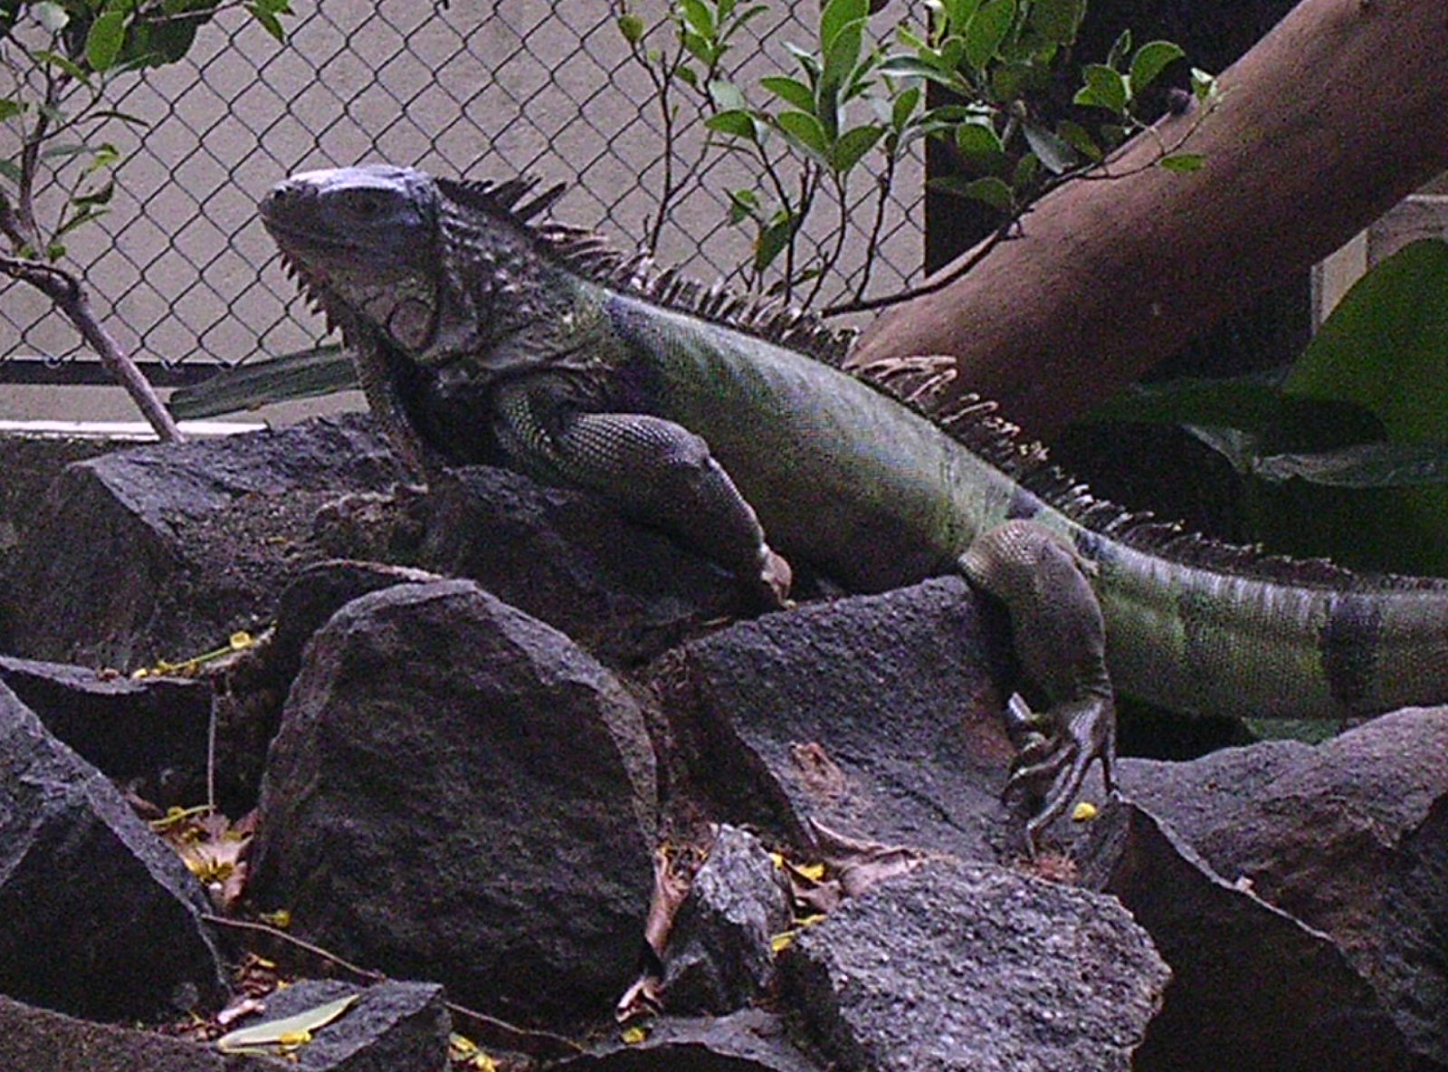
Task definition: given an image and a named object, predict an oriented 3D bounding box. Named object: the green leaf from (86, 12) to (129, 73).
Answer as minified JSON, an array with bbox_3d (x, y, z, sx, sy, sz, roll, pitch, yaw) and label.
[{"bbox_3d":[-0.385,-0.308,4.200,0.023,0.039,0.006,12,0,14],"label":"green leaf"}]

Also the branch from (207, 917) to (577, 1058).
[{"bbox_3d":[-0.168,0.227,3.400,0.210,0.016,0.022,20,10,8],"label":"branch"}]

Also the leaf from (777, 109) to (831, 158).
[{"bbox_3d":[0.049,-0.250,4.200,0.020,0.045,0.005,-49,0,-31],"label":"leaf"}]

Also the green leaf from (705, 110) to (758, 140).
[{"bbox_3d":[0.005,-0.259,4.250,0.035,0.019,0.005,13,-35,0],"label":"green leaf"}]

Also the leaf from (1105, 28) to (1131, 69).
[{"bbox_3d":[0.246,-0.304,4.200,0.004,0.029,0.014,29,0,-37],"label":"leaf"}]

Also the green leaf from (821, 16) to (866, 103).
[{"bbox_3d":[0.066,-0.262,3.700,0.019,0.050,0.010,21,-21,-5],"label":"green leaf"}]

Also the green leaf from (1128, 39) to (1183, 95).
[{"bbox_3d":[0.237,-0.257,3.700,0.036,0.010,0.020,-34,54,-2],"label":"green leaf"}]

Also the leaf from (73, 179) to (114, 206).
[{"bbox_3d":[-0.389,-0.212,4.150,0.027,0.018,0.024,0,7,0],"label":"leaf"}]

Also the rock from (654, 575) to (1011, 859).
[{"bbox_3d":[0.062,0.101,3.620,0.200,0.160,0.180,0,7,0],"label":"rock"}]

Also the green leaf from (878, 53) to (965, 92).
[{"bbox_3d":[0.108,-0.254,3.700,0.050,0.009,0.020,21,-31,-14],"label":"green leaf"}]

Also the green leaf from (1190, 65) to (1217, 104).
[{"bbox_3d":[0.306,-0.289,4.300,0.018,0.024,0.017,0,7,0],"label":"green leaf"}]

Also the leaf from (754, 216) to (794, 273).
[{"bbox_3d":[0.031,-0.184,4.250,0.019,0.043,0.005,31,0,27],"label":"leaf"}]

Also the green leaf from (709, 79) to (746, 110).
[{"bbox_3d":[0.002,-0.282,4.300,0.022,0.023,0.014,-33,18,-11],"label":"green leaf"}]

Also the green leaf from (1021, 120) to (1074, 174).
[{"bbox_3d":[0.202,-0.242,4.200,0.021,0.045,0.005,-45,0,-34],"label":"green leaf"}]

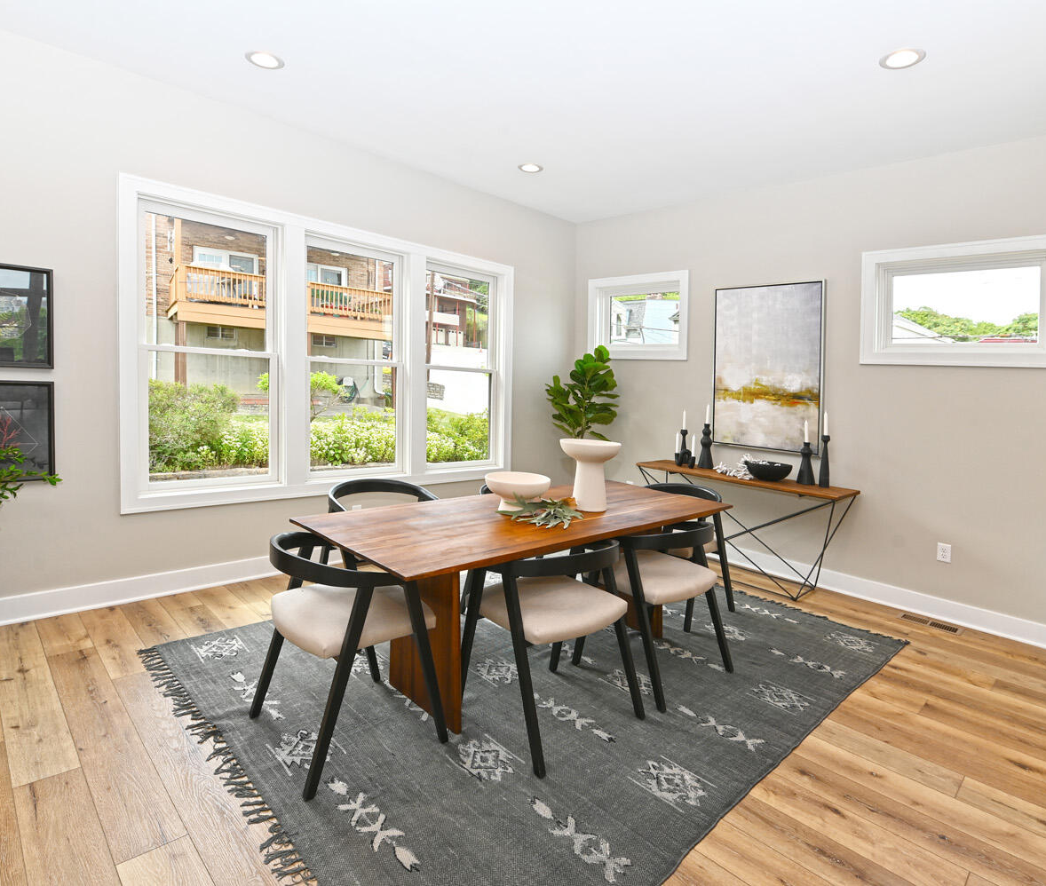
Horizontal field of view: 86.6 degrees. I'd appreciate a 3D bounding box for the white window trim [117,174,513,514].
[{"bbox_3d":[-1.221,-0.604,4.239,3.024,1.953,0.100,-2,6,-43],"label":"white window trim"}]

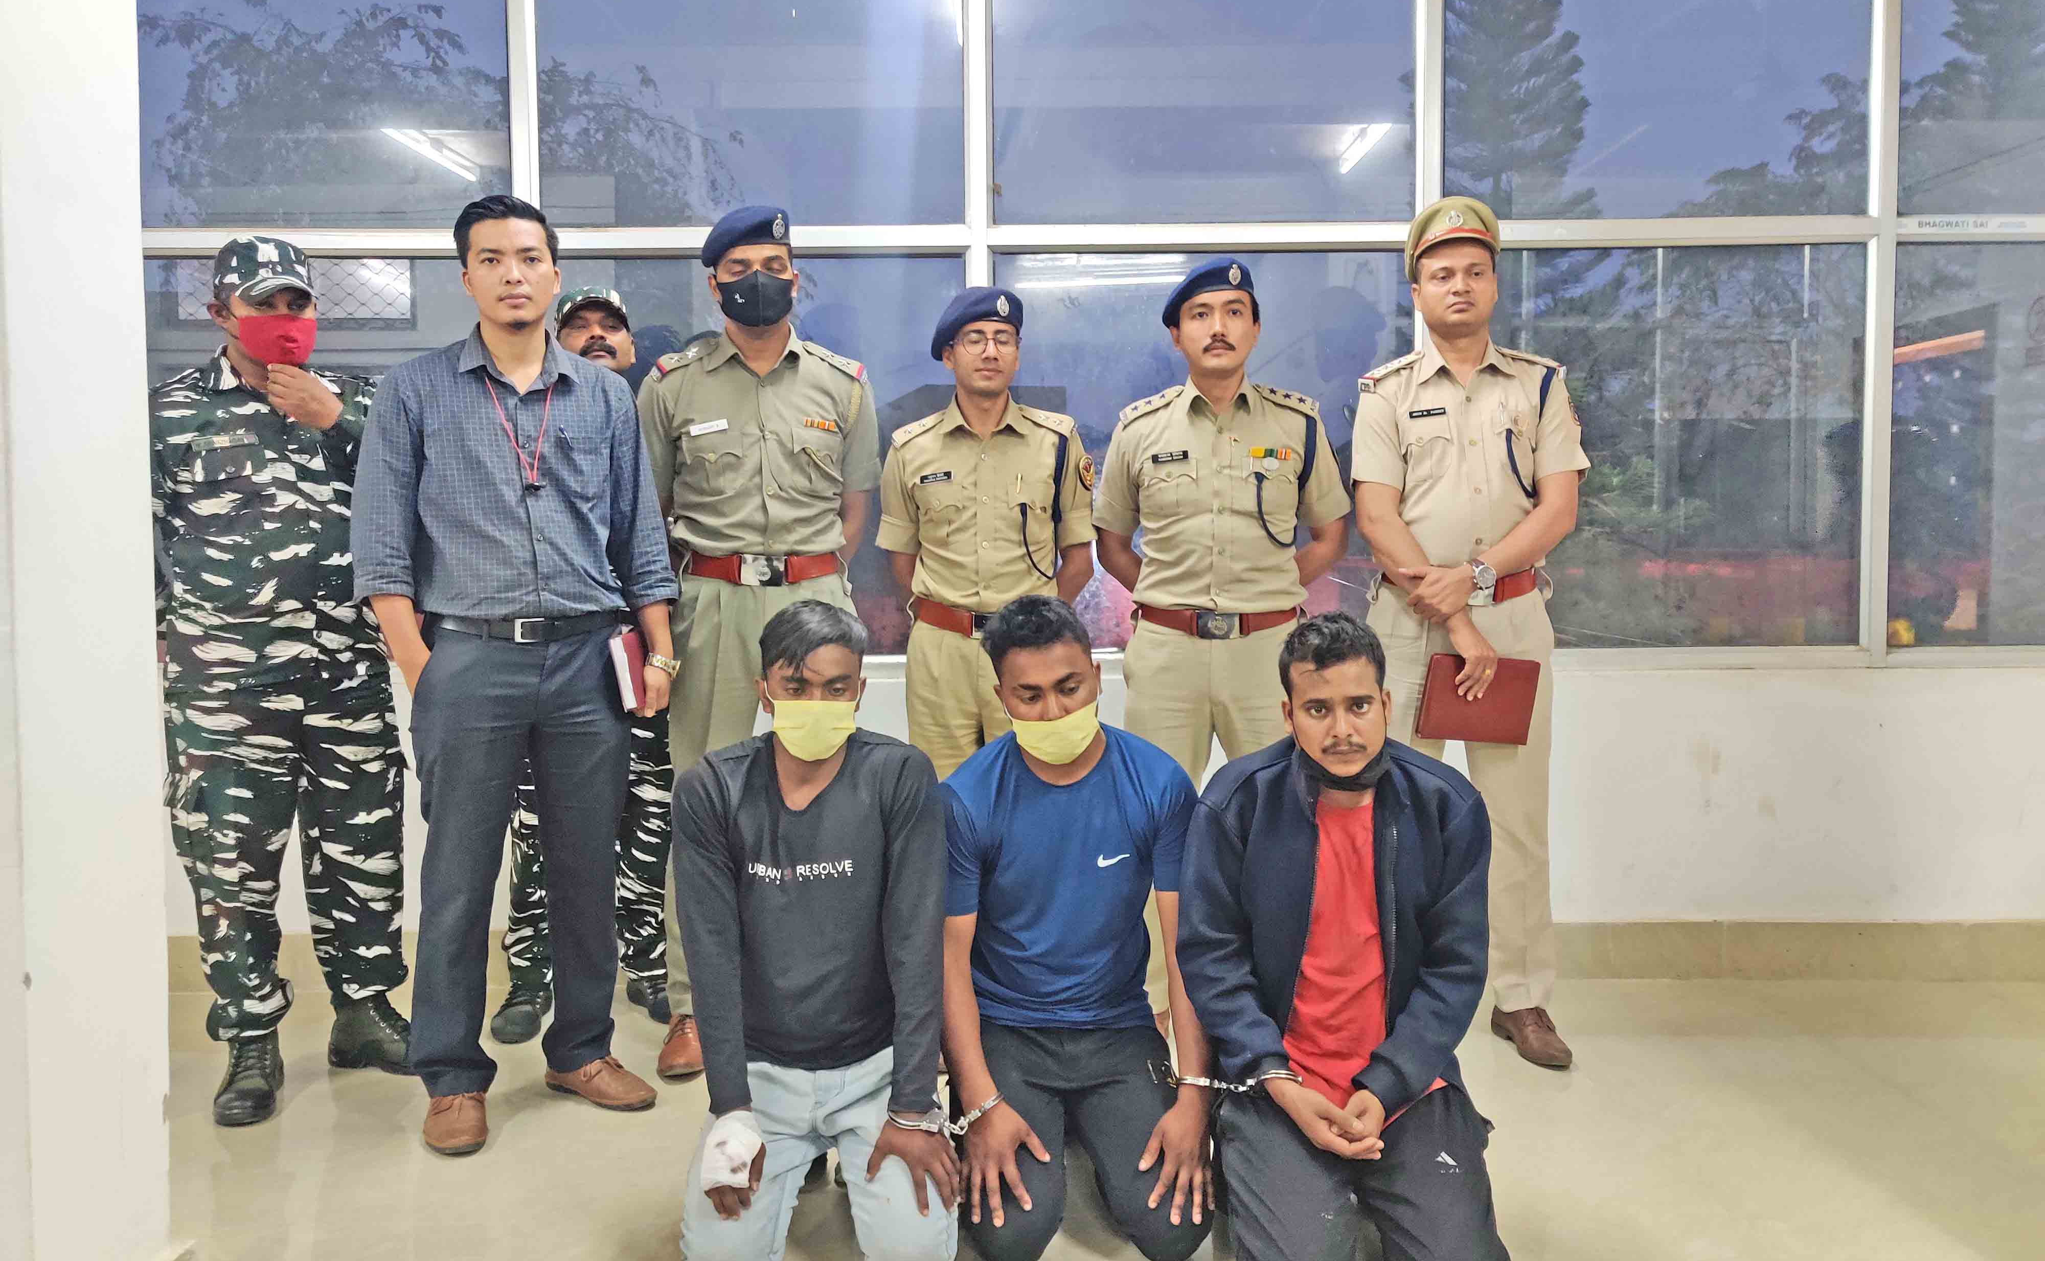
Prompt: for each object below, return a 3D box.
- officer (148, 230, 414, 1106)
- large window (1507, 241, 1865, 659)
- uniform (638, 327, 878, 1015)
[{"bbox_3d":[-1.491,0.066,3.199,0.560,1.710,0.430,-2,3,-30],"label":"officer"},{"bbox_3d":[1.547,-0.447,3.912,1.050,0.981,0.060,0,3,0],"label":"large window"},{"bbox_3d":[-0.583,0.101,3.471,0.510,1.498,0.320,-1,3,-7],"label":"uniform"}]

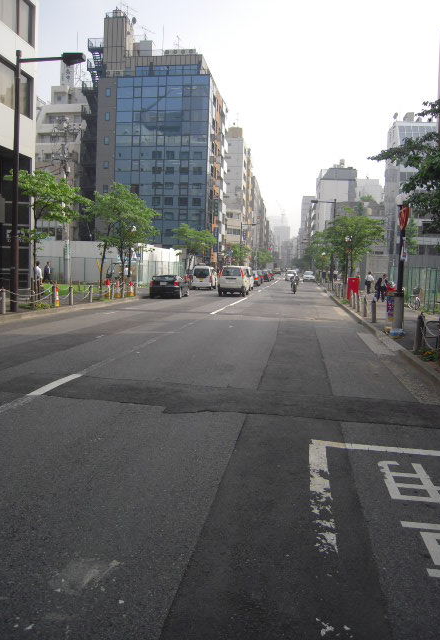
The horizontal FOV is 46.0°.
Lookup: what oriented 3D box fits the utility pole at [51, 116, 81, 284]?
[{"bbox_3d":[-11.872,-9.343,40.697,2.100,13.000,1.400,3,6,8],"label":"utility pole"}]

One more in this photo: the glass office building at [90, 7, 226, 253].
[{"bbox_3d":[-7.939,-23.386,76.648,16.000,34.000,15.500,3,6,8],"label":"glass office building"}]

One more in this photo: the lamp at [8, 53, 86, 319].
[{"bbox_3d":[-5.486,-4.247,16.367,2.250,8.050,0.380,3,6,9],"label":"lamp"}]

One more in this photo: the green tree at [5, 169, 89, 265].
[{"bbox_3d":[-6.077,-2.792,18.213,2.700,4.800,2.700,3,6,8],"label":"green tree"}]

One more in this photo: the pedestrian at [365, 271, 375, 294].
[{"bbox_3d":[11.310,-2.808,39.071,0.550,1.710,0.350,3,6,8],"label":"pedestrian"}]

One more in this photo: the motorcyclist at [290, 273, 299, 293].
[{"bbox_3d":[5.572,-2.739,38.515,0.720,1.600,1.900,3,6,8],"label":"motorcyclist"}]

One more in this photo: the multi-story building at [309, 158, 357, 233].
[{"bbox_3d":[33.835,-27.818,149.699,9.400,31.000,21.000,3,6,8],"label":"multi-story building"}]

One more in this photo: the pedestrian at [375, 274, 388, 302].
[{"bbox_3d":[9.201,-1.842,29.419,0.550,1.620,0.500,-1,7,-28],"label":"pedestrian"}]

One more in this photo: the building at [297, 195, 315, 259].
[{"bbox_3d":[39.603,-34.153,210.161,12.000,32.000,15.000,3,6,6],"label":"building"}]

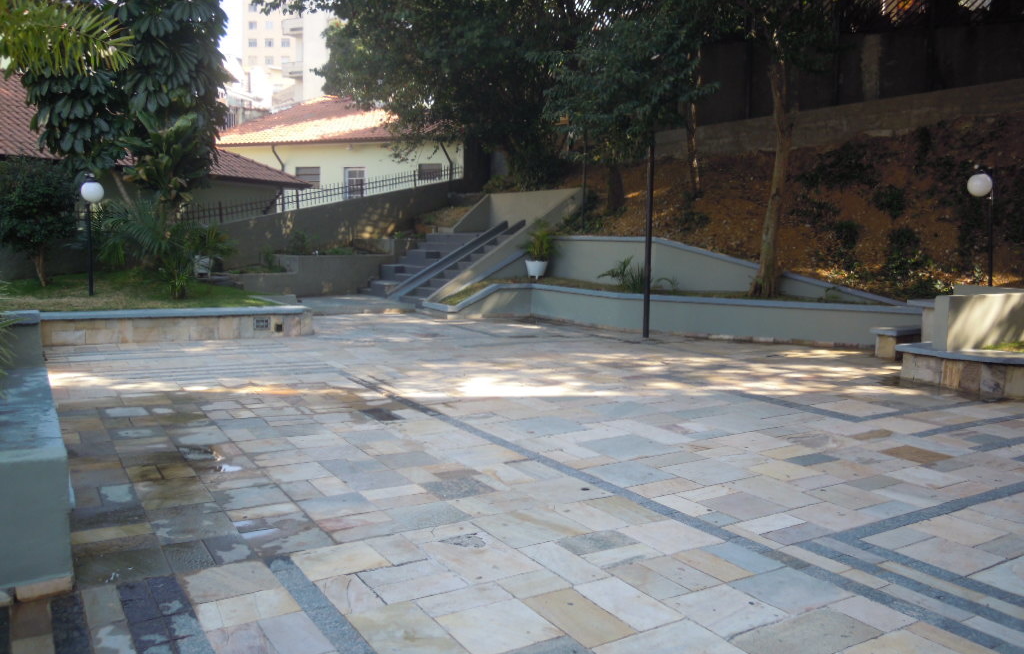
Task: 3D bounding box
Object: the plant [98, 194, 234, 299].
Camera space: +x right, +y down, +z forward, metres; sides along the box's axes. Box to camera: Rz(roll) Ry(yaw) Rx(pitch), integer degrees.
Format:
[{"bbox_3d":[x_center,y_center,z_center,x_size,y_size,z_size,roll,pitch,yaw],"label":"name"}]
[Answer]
[{"bbox_3d":[-6.924,-1.613,16.600,2.350,2.100,1.800,-3,6,-23],"label":"plant"}]

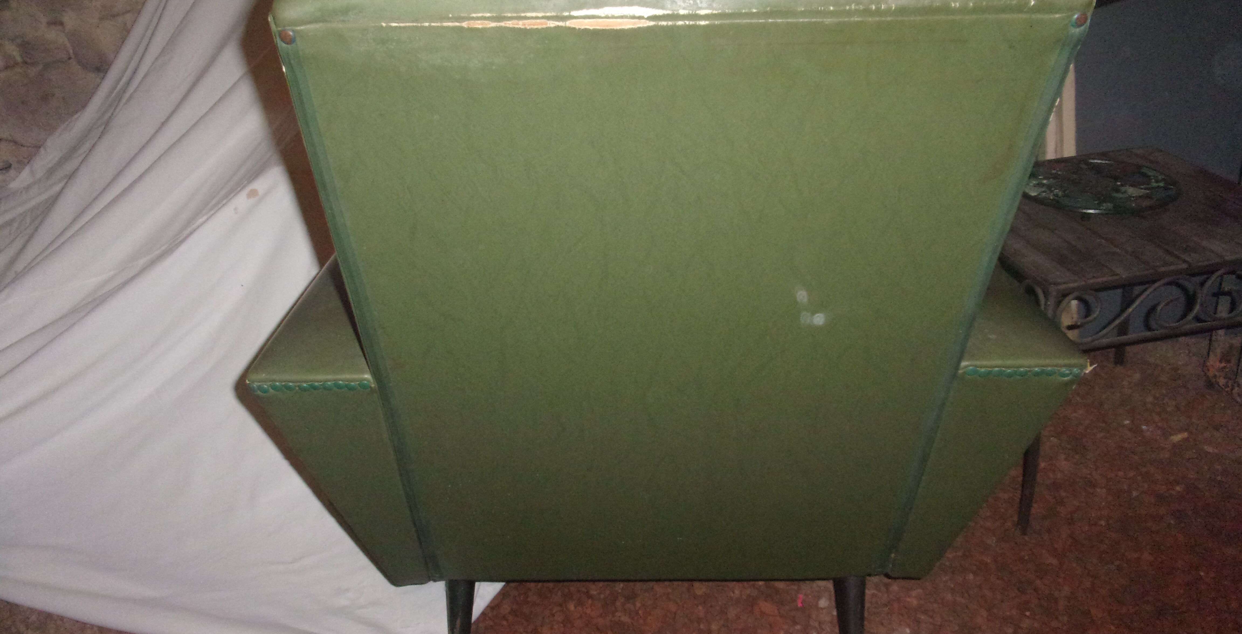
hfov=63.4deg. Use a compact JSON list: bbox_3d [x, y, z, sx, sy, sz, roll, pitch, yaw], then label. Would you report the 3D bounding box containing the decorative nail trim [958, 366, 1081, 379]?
[{"bbox_3d":[0.351,0.047,0.883,0.106,0.011,0.006,-1,27,1],"label":"decorative nail trim"}]

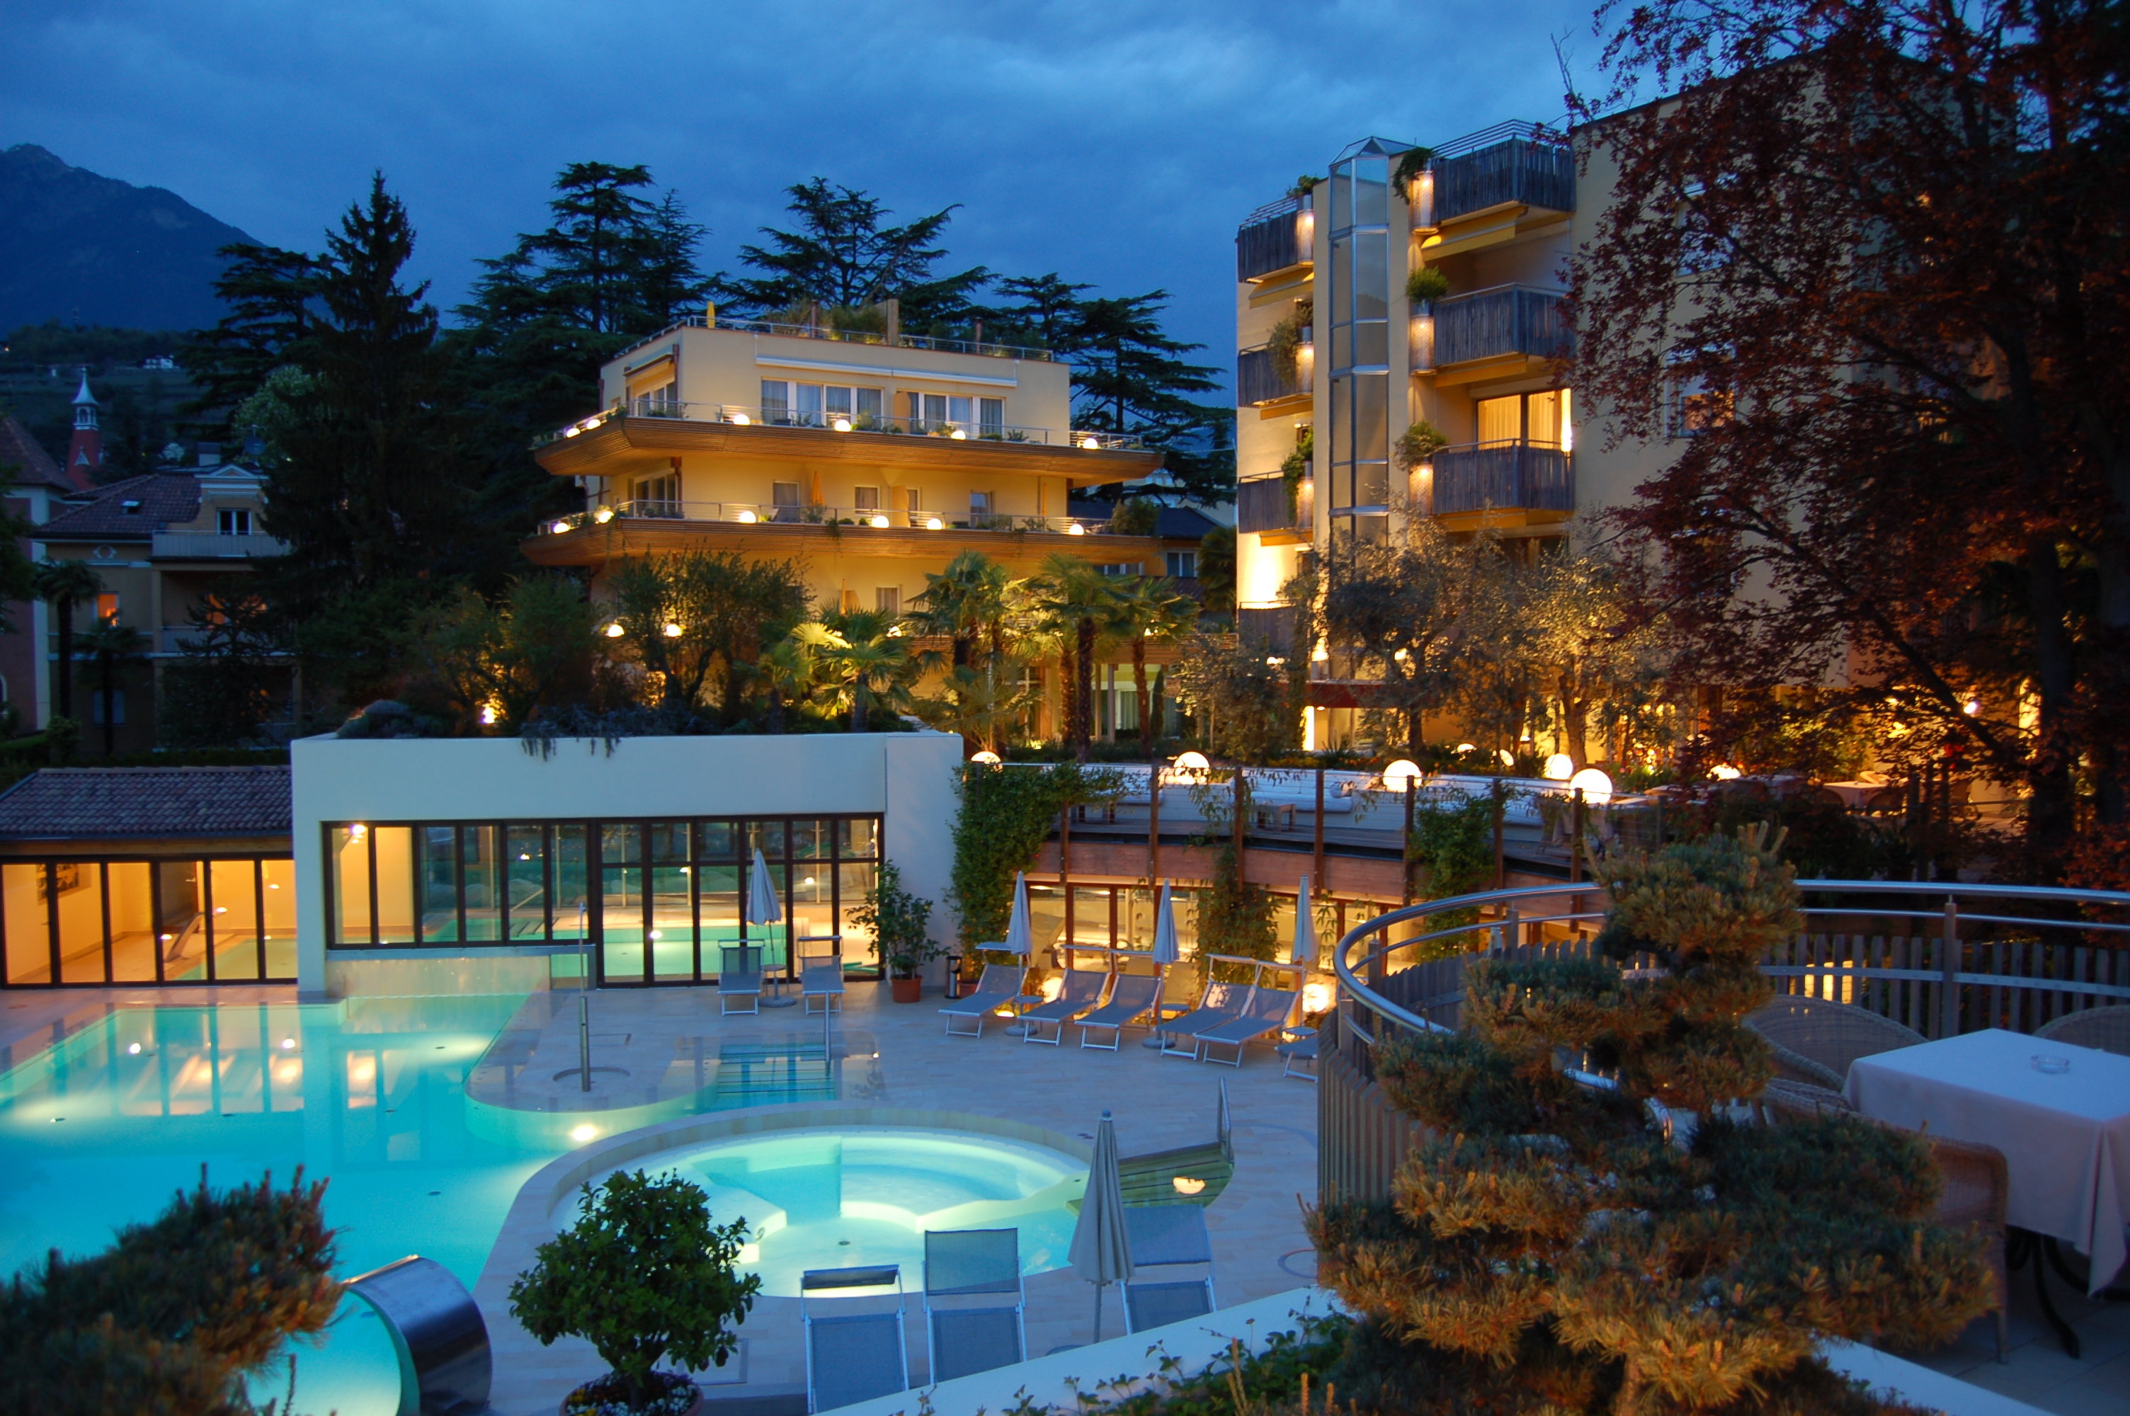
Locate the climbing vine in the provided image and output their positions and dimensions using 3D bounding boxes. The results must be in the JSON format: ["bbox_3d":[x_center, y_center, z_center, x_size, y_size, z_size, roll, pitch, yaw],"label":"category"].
[{"bbox_3d":[-0.572,2.566,26.754,2.800,3.300,0.900,0,3,12],"label":"climbing vine"}]

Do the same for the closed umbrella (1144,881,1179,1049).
[{"bbox_3d":[1.453,3.747,23.522,0.520,2.440,0.520,0,3,0],"label":"closed umbrella"}]

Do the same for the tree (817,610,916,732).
[{"bbox_3d":[-3.713,-0.547,30.057,1.850,2.600,1.850,0,3,0],"label":"tree"}]

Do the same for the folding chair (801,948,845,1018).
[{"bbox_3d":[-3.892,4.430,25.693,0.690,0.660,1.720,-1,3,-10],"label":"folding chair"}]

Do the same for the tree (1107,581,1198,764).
[{"bbox_3d":[1.930,-0.871,35.089,1.950,4.100,1.950,0,3,0],"label":"tree"}]

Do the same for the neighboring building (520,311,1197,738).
[{"bbox_3d":[-7.736,-6.141,57.022,19.700,13.400,13.000,-2,3,-31],"label":"neighboring building"}]

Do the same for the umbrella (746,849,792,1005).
[{"bbox_3d":[-4.754,3.530,25.808,0.660,2.460,0.620,0,3,0],"label":"umbrella"}]

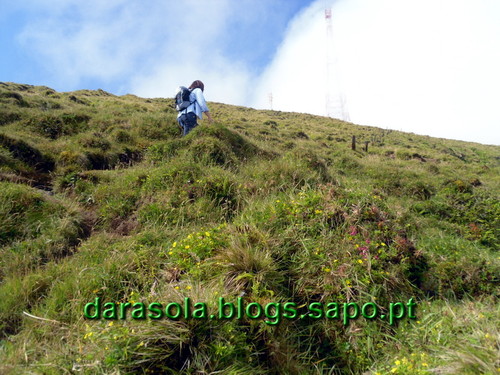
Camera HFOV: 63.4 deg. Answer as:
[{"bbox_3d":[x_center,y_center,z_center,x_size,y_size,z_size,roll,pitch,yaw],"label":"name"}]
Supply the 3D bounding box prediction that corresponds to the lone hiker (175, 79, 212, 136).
[{"bbox_3d":[-0.930,-1.100,6.800,0.640,1.500,0.540,10,-17,-40],"label":"lone hiker"}]

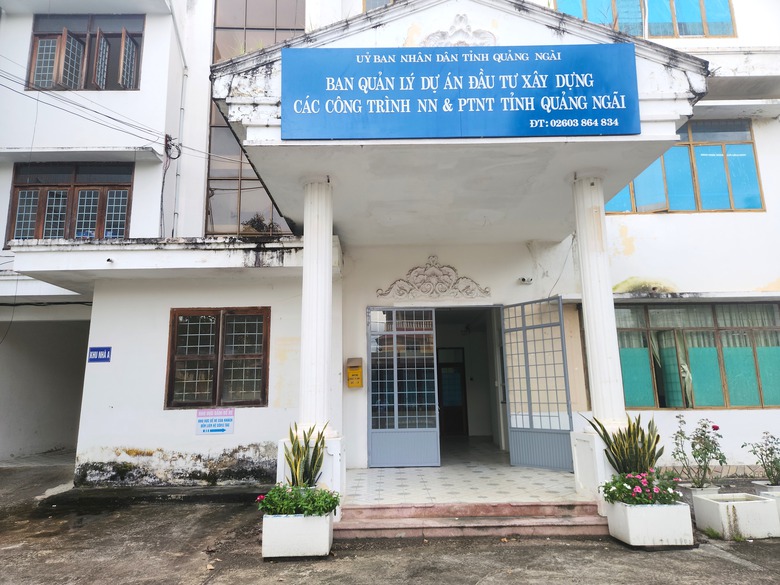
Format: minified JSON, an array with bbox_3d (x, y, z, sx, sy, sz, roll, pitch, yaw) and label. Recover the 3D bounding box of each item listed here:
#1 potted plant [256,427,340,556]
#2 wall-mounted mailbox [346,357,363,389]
[{"bbox_3d":[-0.852,1.829,4.952,0.760,1.170,0.560,-1,-12,0],"label":"potted plant"},{"bbox_3d":[-0.579,1.372,8.802,0.250,0.485,0.160,-1,-12,0],"label":"wall-mounted mailbox"}]

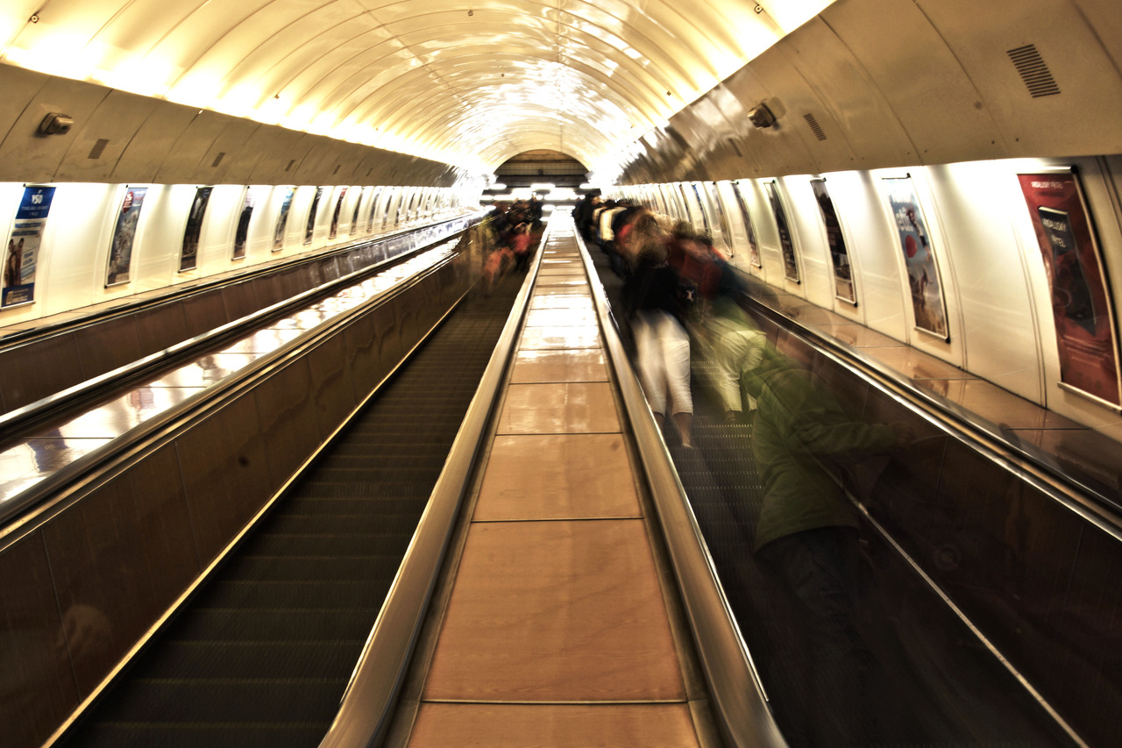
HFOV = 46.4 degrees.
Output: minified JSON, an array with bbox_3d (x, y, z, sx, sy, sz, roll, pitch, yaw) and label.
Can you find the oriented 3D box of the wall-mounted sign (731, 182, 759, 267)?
[{"bbox_3d":[2.241,-1.805,15.751,0.050,1.030,0.710,-15,8,2],"label":"wall-mounted sign"}]

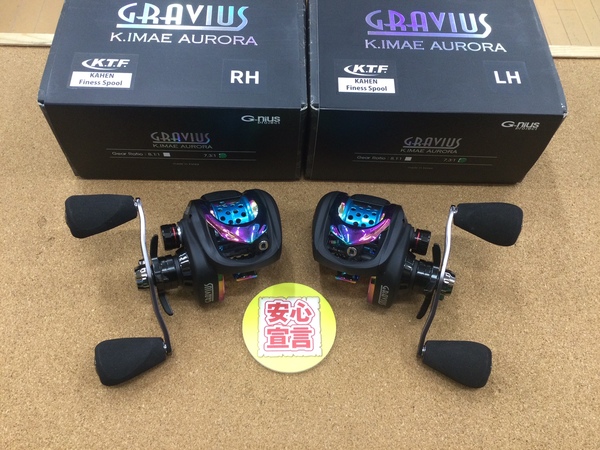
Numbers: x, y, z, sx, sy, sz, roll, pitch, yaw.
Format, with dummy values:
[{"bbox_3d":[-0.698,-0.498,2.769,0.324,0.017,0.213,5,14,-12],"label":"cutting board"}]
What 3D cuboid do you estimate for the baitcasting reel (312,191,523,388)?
[{"bbox_3d":[0.066,0.031,0.326,0.126,0.050,0.106,12,61,5],"label":"baitcasting reel"}]

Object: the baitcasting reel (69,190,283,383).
[{"bbox_3d":[-0.070,0.027,0.323,0.128,0.050,0.112,-10,62,-8],"label":"baitcasting reel"}]

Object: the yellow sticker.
[{"bbox_3d":[-0.006,0.063,0.333,0.058,0.003,0.058,1,61,-2],"label":"yellow sticker"}]

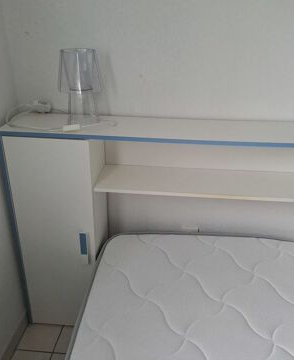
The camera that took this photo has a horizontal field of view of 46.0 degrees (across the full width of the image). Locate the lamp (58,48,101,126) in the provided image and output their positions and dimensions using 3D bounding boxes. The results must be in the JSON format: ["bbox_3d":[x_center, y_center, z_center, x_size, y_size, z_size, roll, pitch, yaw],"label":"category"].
[{"bbox_3d":[-0.244,-0.342,1.292,0.160,0.270,0.160,2,24,4],"label":"lamp"}]

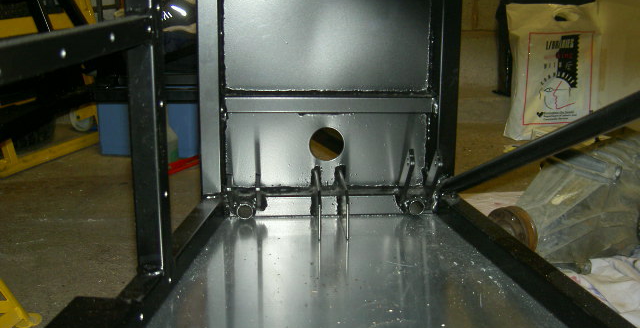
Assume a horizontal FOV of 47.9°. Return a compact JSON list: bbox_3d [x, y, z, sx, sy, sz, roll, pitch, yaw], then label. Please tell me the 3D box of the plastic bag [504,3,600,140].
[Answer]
[{"bbox_3d":[0.785,-0.312,2.457,0.295,0.455,0.100,-2,12,-11],"label":"plastic bag"}]

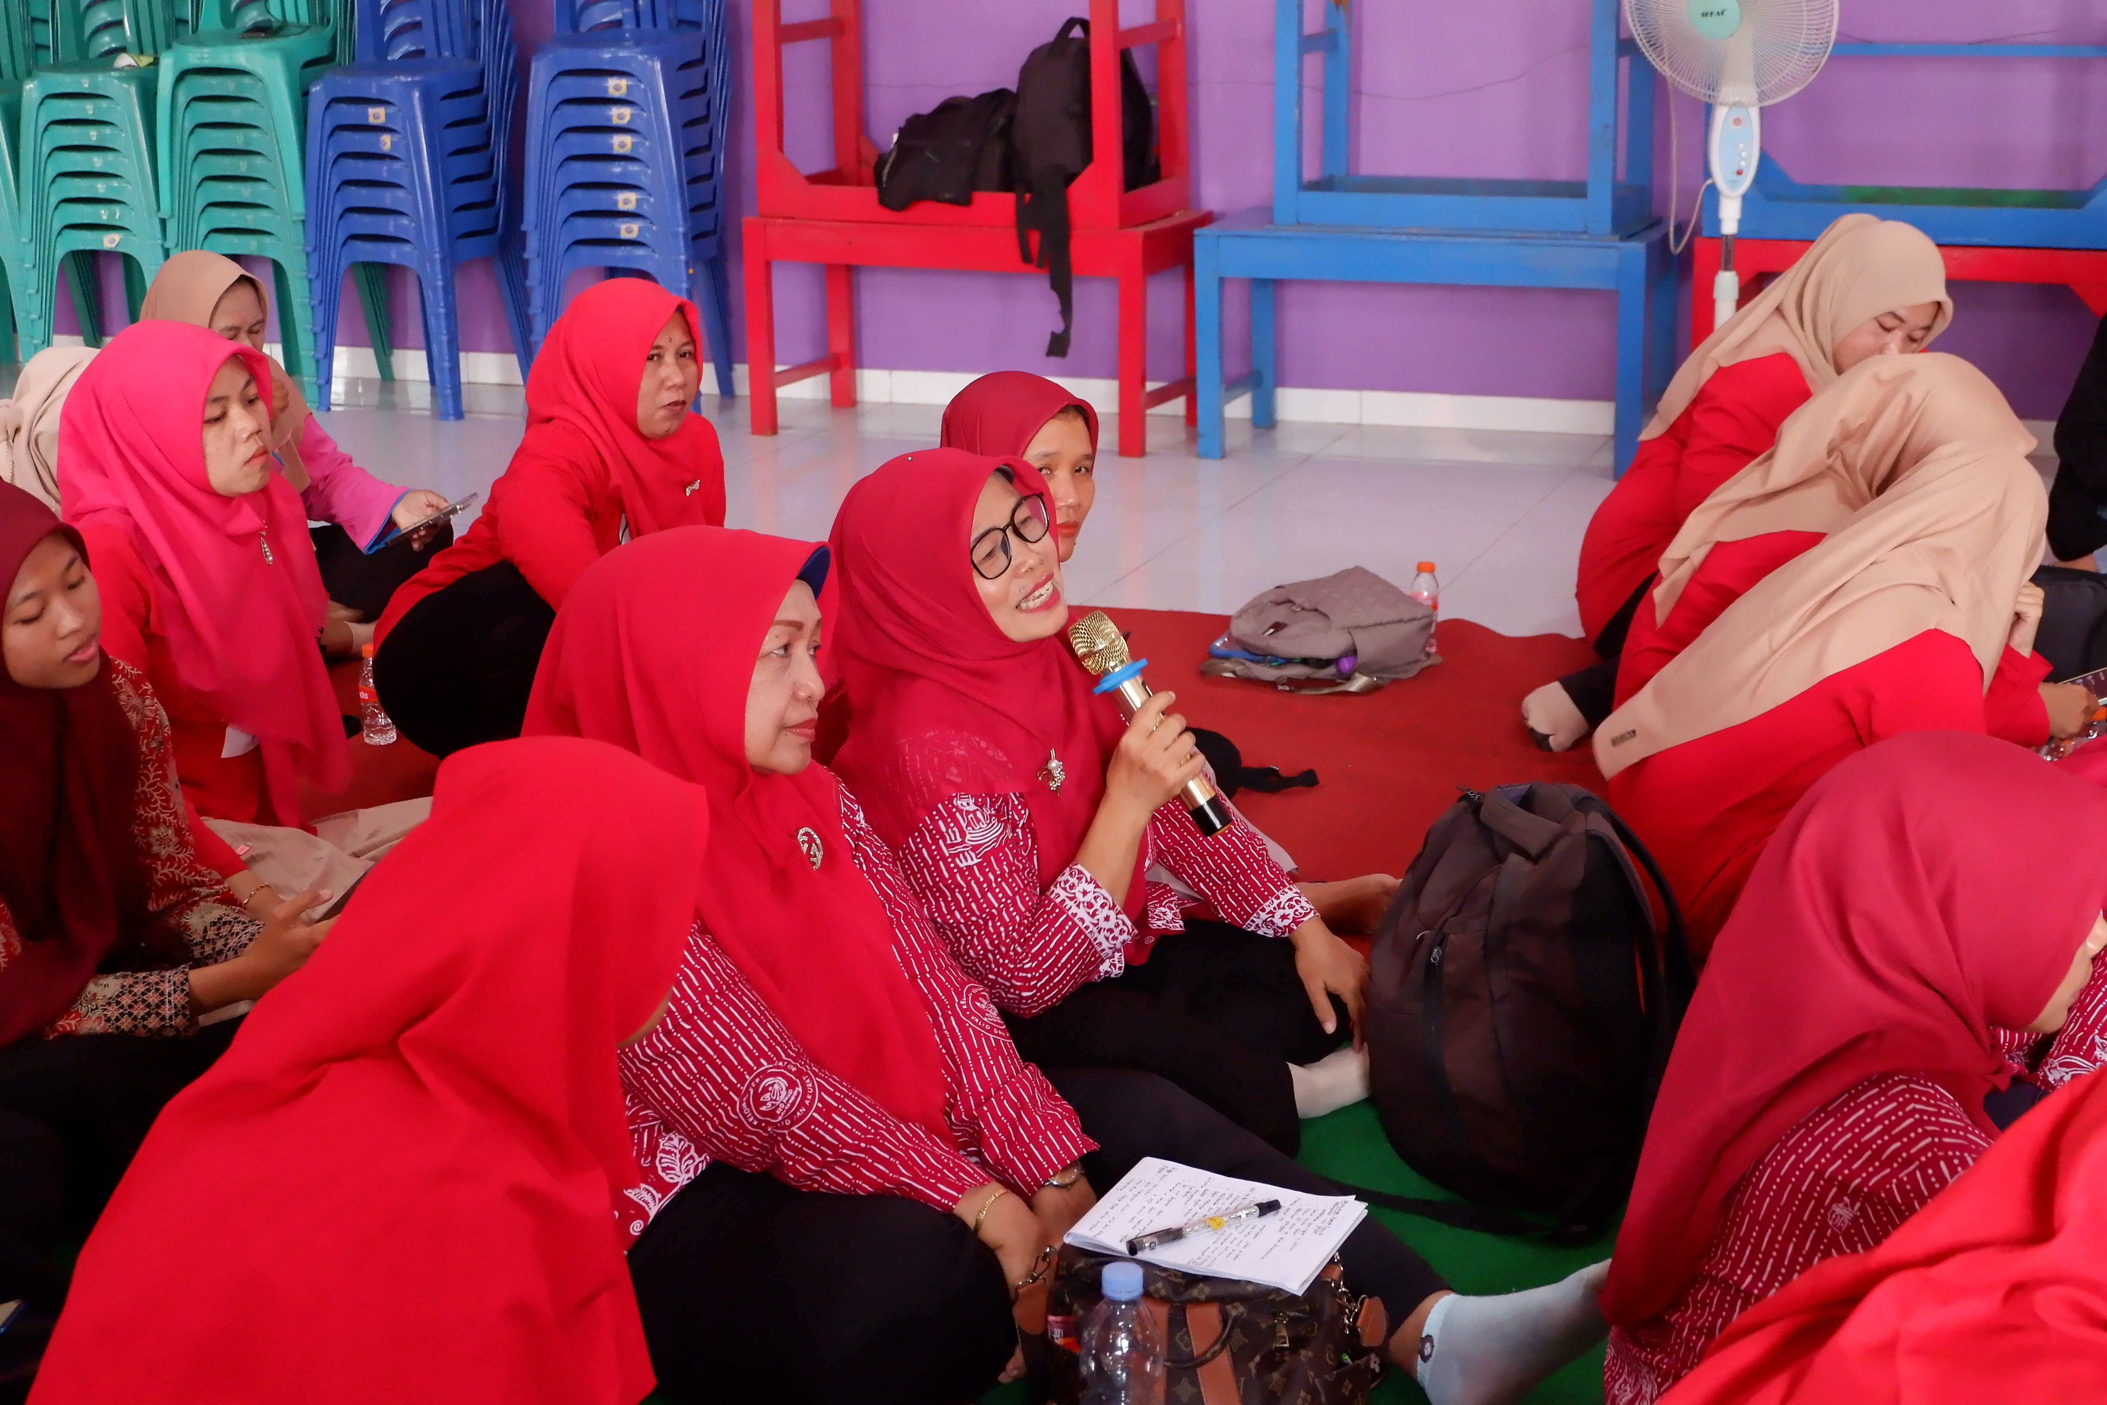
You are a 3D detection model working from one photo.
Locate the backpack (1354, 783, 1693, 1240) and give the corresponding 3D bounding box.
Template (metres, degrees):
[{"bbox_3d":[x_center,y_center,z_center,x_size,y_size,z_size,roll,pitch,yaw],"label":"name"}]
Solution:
[{"bbox_3d":[0.485,0.259,3.183,0.270,0.440,0.300,-9,17,-25],"label":"backpack"}]

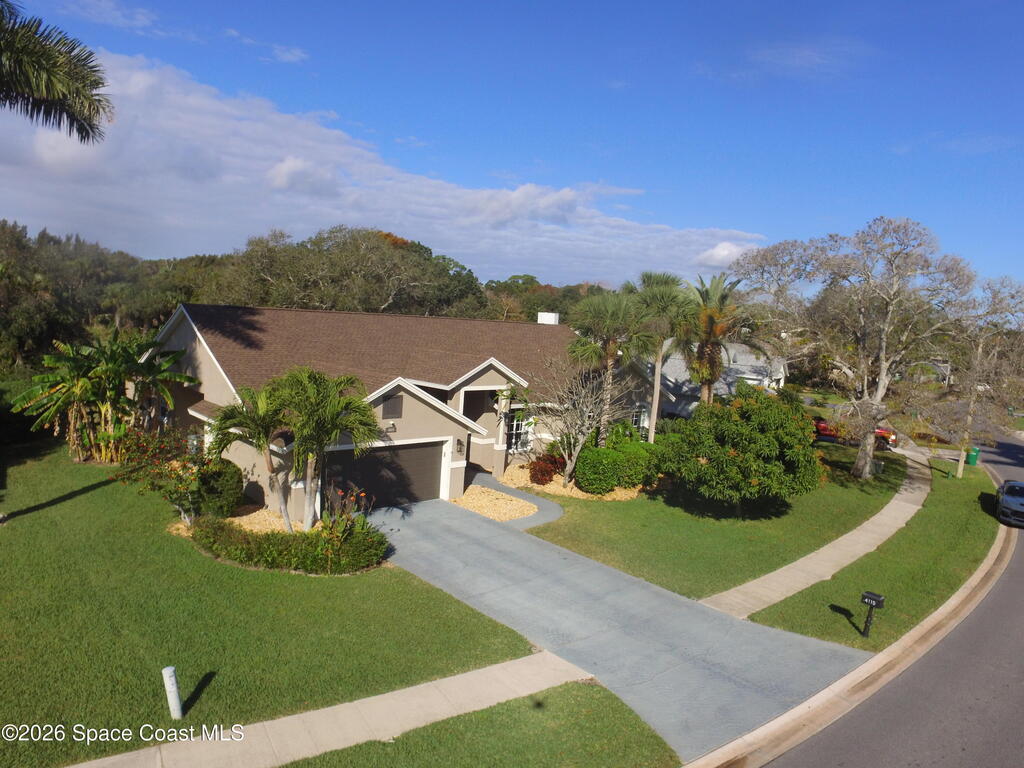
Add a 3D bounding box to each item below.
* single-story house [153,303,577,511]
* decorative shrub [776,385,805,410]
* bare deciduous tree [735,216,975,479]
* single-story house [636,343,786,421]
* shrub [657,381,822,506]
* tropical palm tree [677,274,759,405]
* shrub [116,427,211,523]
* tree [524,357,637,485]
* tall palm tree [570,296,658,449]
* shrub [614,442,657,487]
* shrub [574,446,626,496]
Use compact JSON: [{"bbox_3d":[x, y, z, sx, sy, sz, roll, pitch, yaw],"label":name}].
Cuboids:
[{"bbox_3d":[-4.159,0.073,30.208,16.500,6.500,23.000,9,6,44],"label":"single-story house"},{"bbox_3d":[24.950,1.478,53.000,2.400,2.500,2.400,5,5,25],"label":"decorative shrub"},{"bbox_3d":[18.259,-1.920,32.302,11.300,13.920,10.500,7,5,29],"label":"bare deciduous tree"},{"bbox_3d":[19.265,-0.147,58.000,12.500,6.000,16.500,6,5,37],"label":"single-story house"},{"bbox_3d":[8.675,2.532,22.618,5.900,5.060,5.600,6,5,21],"label":"shrub"},{"bbox_3d":[9.755,-0.223,28.663,4.100,9.820,4.100,6,5,19],"label":"tropical palm tree"},{"bbox_3d":[-11.016,2.861,18.700,3.000,2.600,2.600,0,5,-30],"label":"shrub"},{"bbox_3d":[2.843,1.673,24.719,4.500,5.500,4.300,5,5,7],"label":"tree"},{"bbox_3d":[4.707,-0.012,28.413,4.100,8.520,4.100,5,5,9],"label":"tall palm tree"},{"bbox_3d":[5.556,3.592,26.400,1.900,1.850,1.900,4,4,12],"label":"shrub"},{"bbox_3d":[3.653,3.632,24.700,2.050,1.800,2.000,4,4,9],"label":"shrub"}]

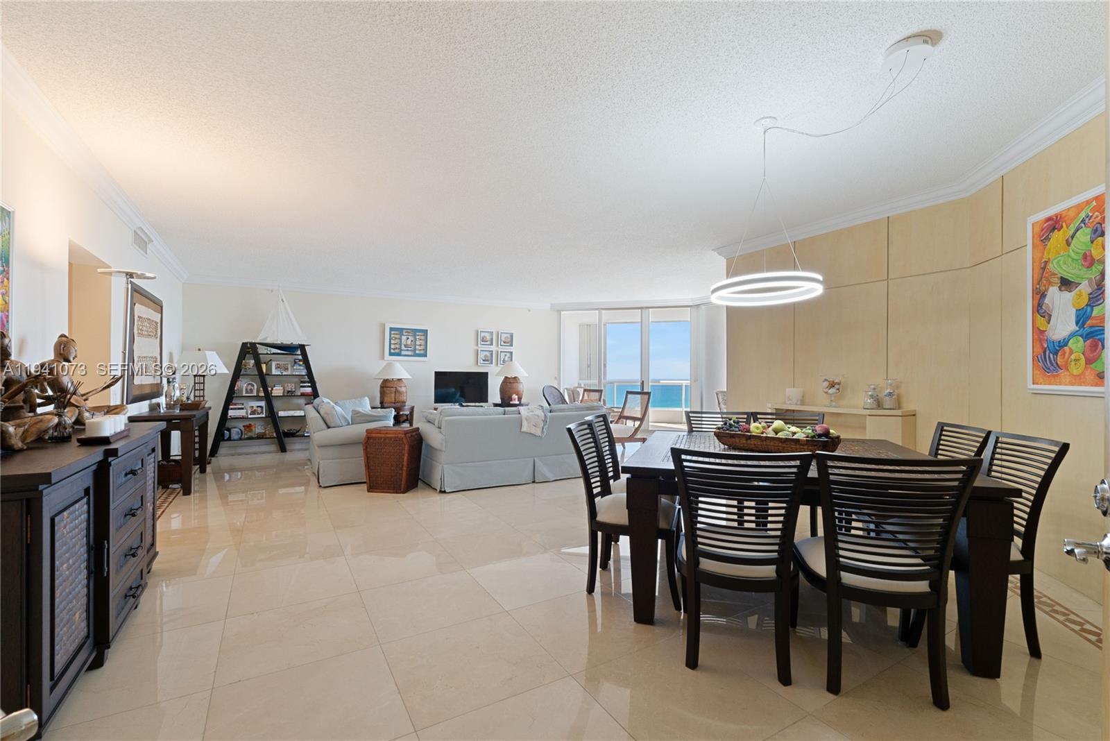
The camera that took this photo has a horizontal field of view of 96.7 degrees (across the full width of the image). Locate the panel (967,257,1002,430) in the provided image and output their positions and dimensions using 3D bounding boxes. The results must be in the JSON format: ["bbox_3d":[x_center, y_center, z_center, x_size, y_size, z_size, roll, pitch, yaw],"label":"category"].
[{"bbox_3d":[3.127,0.227,3.573,0.030,2.029,0.395,0,-1,15],"label":"panel"}]

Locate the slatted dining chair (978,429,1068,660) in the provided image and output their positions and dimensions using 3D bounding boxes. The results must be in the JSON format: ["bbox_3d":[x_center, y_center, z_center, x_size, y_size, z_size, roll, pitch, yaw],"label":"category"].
[{"bbox_3d":[1.883,0.768,2.321,0.570,0.925,0.490,0,-1,15],"label":"slatted dining chair"}]

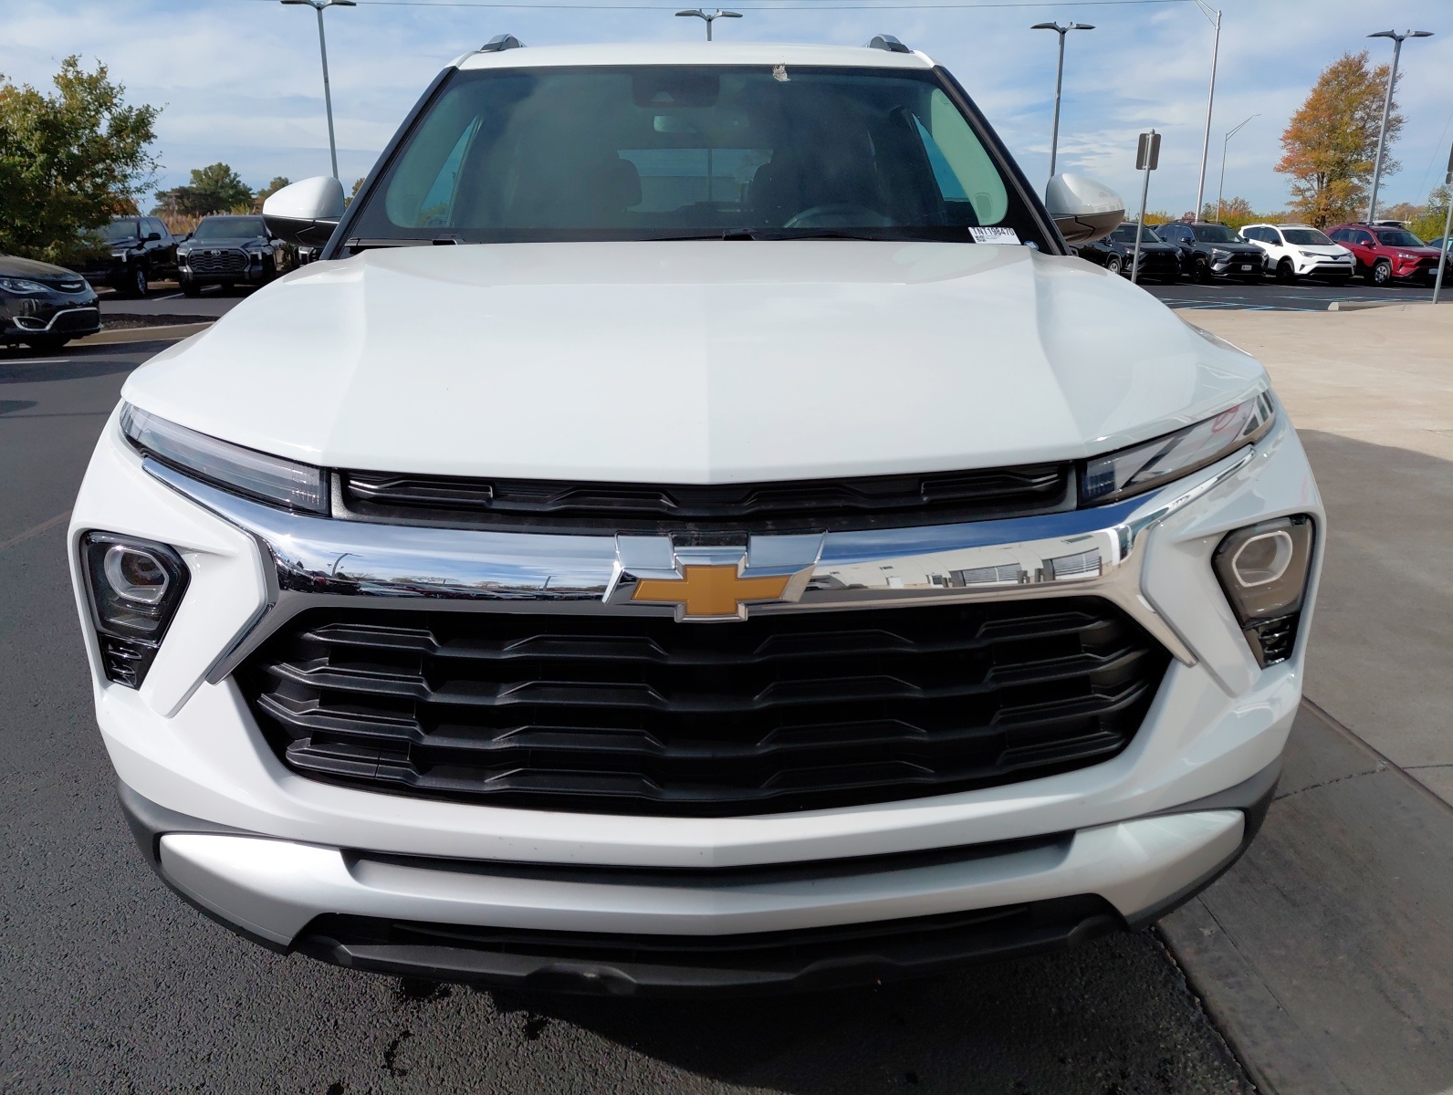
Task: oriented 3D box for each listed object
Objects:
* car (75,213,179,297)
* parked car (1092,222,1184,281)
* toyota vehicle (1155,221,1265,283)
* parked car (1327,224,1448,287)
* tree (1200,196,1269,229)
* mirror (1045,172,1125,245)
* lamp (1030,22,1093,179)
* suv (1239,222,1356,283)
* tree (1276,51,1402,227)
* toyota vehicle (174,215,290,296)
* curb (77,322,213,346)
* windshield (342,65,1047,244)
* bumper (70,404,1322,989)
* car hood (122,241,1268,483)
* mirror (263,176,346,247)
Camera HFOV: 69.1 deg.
[{"bbox_3d":[-15.853,-7.698,27.821,2.040,1.970,5.850,-3,16,-10],"label":"car"},{"bbox_3d":[12.055,-8.958,31.882,1.860,1.700,4.600,-2,16,-6],"label":"parked car"},{"bbox_3d":[14.406,-8.914,31.690,1.860,1.700,4.600,-2,16,-6],"label":"toyota vehicle"},{"bbox_3d":[20.716,-9.366,33.608,1.860,1.700,4.600,-3,16,-9],"label":"parked car"},{"bbox_3d":[35.506,-22.286,73.946,4.390,4.390,4.390,7,18,24],"label":"tree"},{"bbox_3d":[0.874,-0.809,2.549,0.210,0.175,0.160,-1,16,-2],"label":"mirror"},{"bbox_3d":[10.885,-13.057,35.078,2.050,7.950,0.400,-2,16,-8],"label":"lamp"},{"bbox_3d":[17.516,-9.252,33.118,1.860,1.690,4.600,-3,16,-9],"label":"suv"},{"bbox_3d":[27.782,-17.441,47.947,5.750,9.430,5.750,9,18,27],"label":"tree"},{"bbox_3d":[-12.288,-7.561,27.255,2.050,1.970,5.900,-3,16,-11],"label":"toyota vehicle"},{"bbox_3d":[-7.464,-2.770,13.654,0.180,0.150,2.700,15,22,42],"label":"curb"},{"bbox_3d":[-0.061,-0.871,2.334,1.420,0.480,0.760,-1,16,-2],"label":"windshield"},{"bbox_3d":[-0.024,0.184,1.444,1.790,0.740,0.560,-1,16,-2],"label":"bumper"},{"bbox_3d":[-0.047,-0.329,1.591,1.580,0.260,1.120,-1,16,-2],"label":"car hood"},{"bbox_3d":[-0.969,-0.800,2.526,0.220,0.165,0.160,-1,16,-2],"label":"mirror"}]

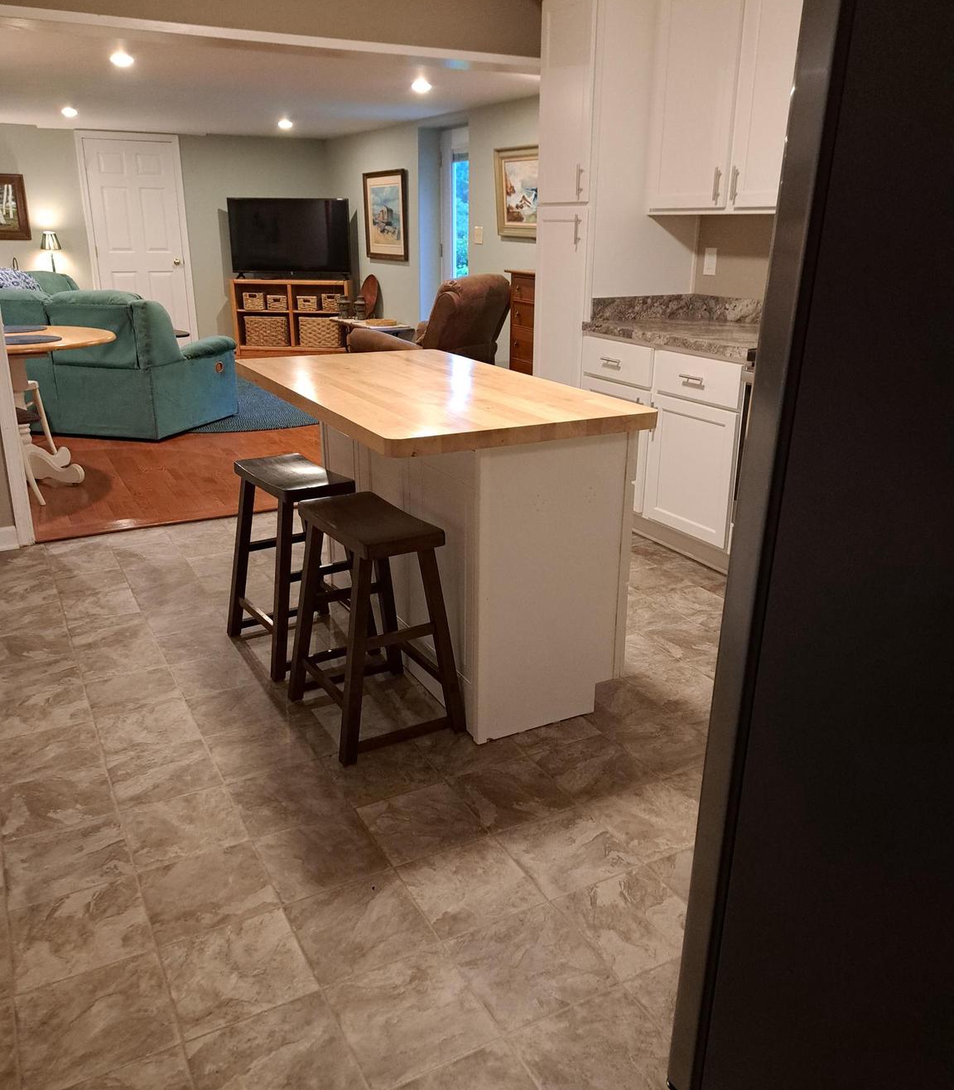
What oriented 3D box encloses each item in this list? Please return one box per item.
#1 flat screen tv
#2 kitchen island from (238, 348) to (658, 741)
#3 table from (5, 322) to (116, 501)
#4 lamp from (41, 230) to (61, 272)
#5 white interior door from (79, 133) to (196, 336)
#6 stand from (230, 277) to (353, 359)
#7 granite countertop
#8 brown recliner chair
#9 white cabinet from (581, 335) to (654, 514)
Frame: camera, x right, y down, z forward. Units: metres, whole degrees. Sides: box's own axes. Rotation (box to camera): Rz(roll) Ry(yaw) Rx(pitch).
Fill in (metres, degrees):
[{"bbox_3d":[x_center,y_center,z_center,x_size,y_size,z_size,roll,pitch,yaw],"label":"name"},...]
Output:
[{"bbox_3d":[-1.788,-2.948,8.473,1.153,0.704,0.090,1,20,2],"label":"flat screen tv"},{"bbox_3d":[-0.184,-0.097,2.977,0.808,0.891,1.399,-10,23,-27],"label":"kitchen island"},{"bbox_3d":[-2.576,-0.760,4.929,1.131,0.770,1.091,-10,23,-27],"label":"table"},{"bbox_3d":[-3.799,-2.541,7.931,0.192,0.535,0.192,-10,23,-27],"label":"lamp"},{"bbox_3d":[-3.192,-2.720,8.424,0.810,2.050,0.060,-10,22,-26],"label":"white interior door"},{"bbox_3d":[-1.801,-2.201,8.794,1.136,0.844,0.360,1,20,2],"label":"stand"},{"bbox_3d":[1.017,-0.960,3.829,0.650,0.140,1.060,-10,22,-26],"label":"granite countertop"},{"bbox_3d":[-0.342,-1.347,6.161,0.860,1.040,0.940,-17,26,-40],"label":"brown recliner chair"},{"bbox_3d":[0.886,-0.601,4.210,0.610,0.780,0.530,-10,22,-26],"label":"white cabinet"}]

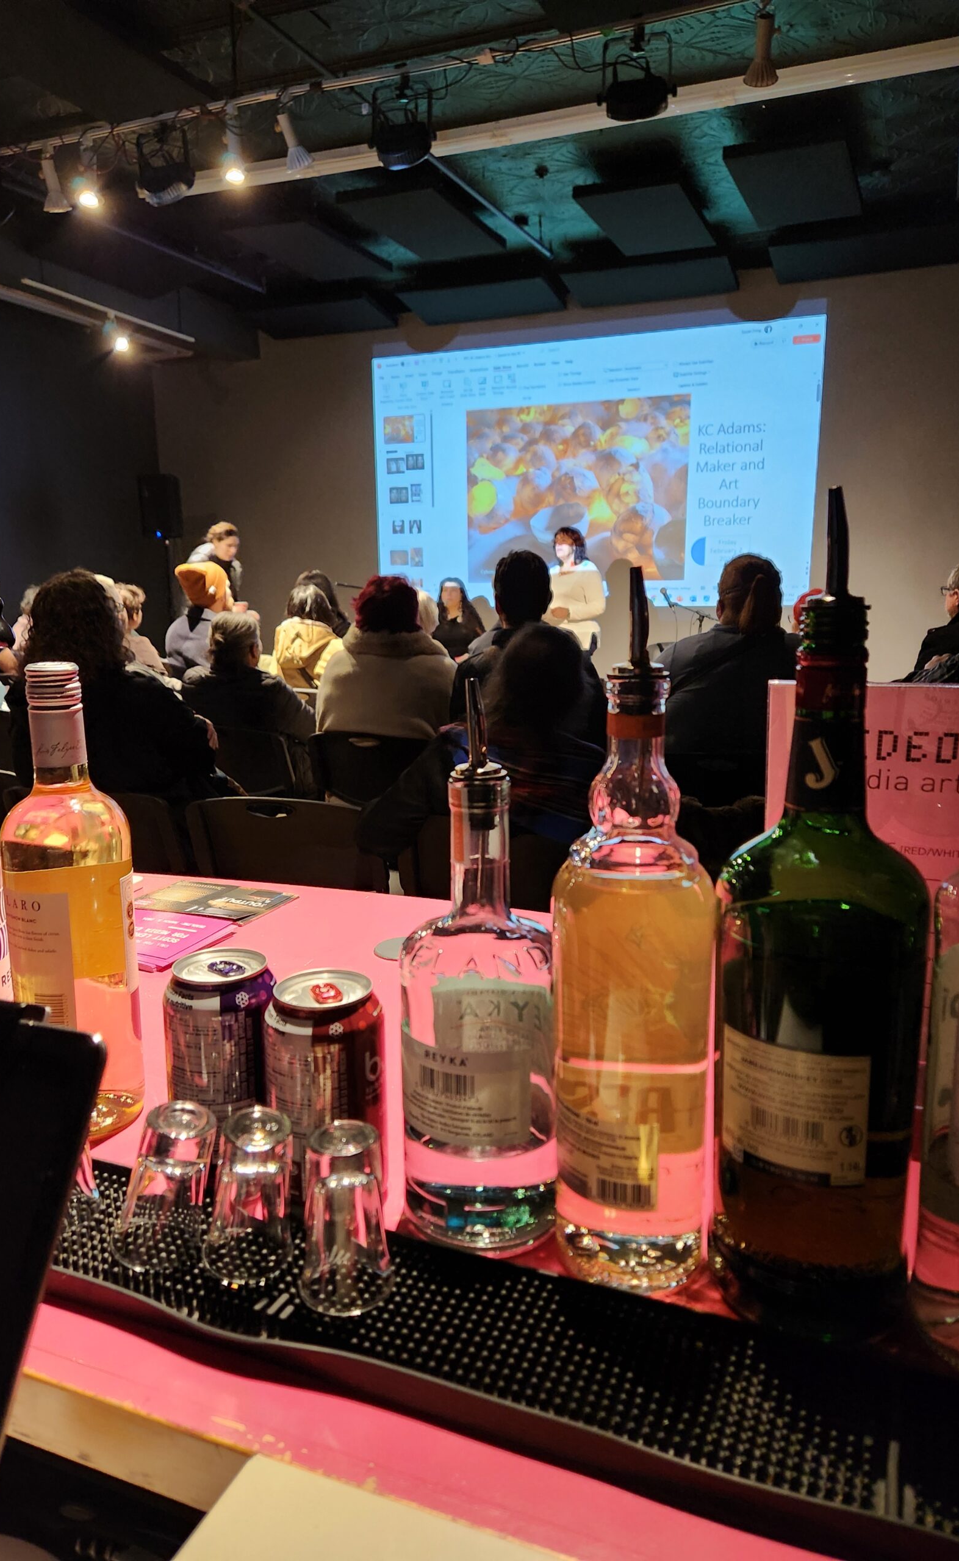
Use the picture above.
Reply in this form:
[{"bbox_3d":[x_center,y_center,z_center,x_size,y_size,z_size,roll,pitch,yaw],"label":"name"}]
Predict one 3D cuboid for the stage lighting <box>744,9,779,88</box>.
[{"bbox_3d":[0.840,-2.189,3.100,0.103,0.103,0.205,2,-30,14],"label":"stage lighting"}]

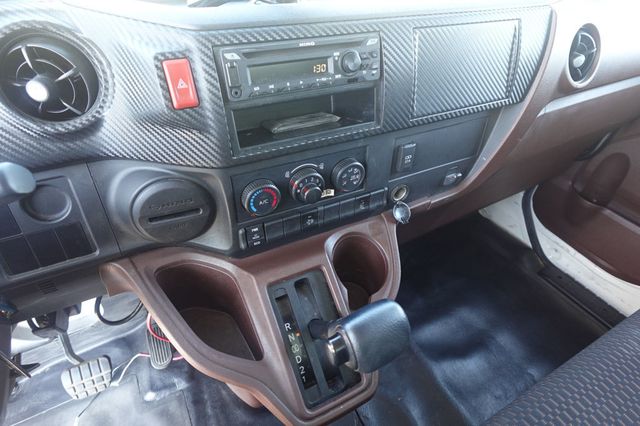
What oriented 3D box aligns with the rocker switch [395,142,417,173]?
[{"bbox_3d":[0.113,-0.073,0.465,0.022,0.034,0.012,-16,35,-21],"label":"rocker switch"}]

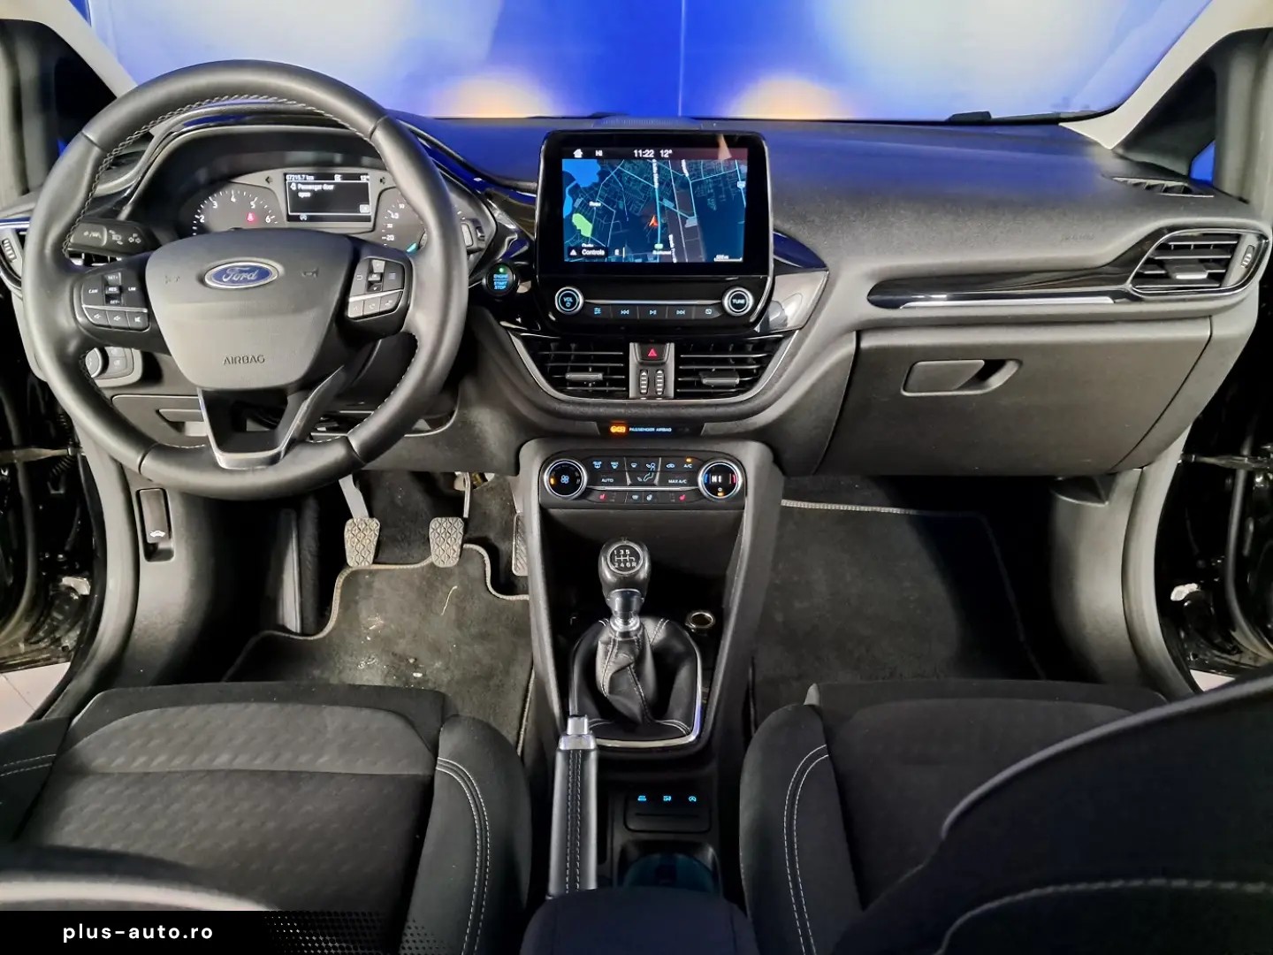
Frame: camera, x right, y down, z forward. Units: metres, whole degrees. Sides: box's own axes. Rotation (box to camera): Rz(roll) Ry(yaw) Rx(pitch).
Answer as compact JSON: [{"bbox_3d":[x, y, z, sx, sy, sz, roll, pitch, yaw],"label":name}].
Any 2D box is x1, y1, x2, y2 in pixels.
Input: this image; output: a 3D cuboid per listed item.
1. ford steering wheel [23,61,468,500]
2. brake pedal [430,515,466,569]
[{"bbox_3d":[-0.328,-0.165,0.860,0.370,0.370,0.095,-3,-2,0],"label":"ford steering wheel"},{"bbox_3d":[-0.270,0.093,1.420,0.050,0.071,0.025,0,-7,0],"label":"brake pedal"}]

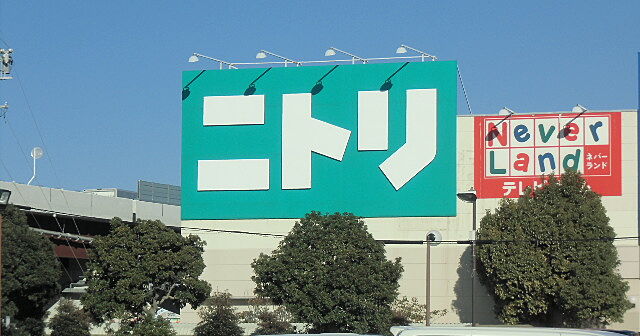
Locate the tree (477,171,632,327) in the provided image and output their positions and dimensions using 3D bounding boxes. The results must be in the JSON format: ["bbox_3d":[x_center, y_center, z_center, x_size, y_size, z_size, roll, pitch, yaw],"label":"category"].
[{"bbox_3d":[8.215,3.898,79.500,5.240,7.340,5.240,-1,-5,20],"label":"tree"}]

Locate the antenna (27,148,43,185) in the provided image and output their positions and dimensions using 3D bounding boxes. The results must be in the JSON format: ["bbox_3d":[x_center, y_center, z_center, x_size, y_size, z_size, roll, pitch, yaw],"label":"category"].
[{"bbox_3d":[-12.282,-0.108,98.000,0.620,1.640,0.500,-2,-5,30],"label":"antenna"}]

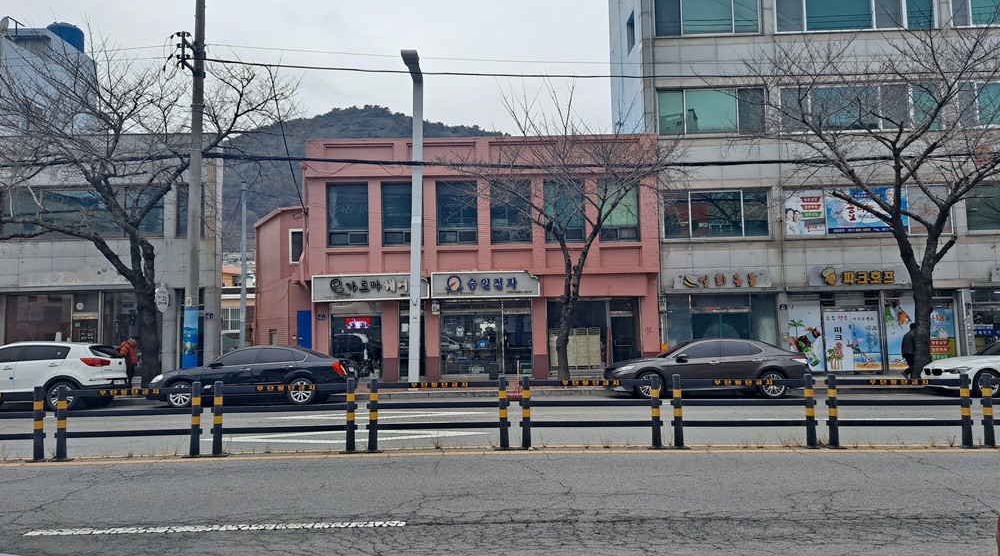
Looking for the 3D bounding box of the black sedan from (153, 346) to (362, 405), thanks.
[{"bbox_3d":[-5.881,2.272,16.854,4.920,1.480,1.790,-1,-5,-2],"label":"black sedan"}]

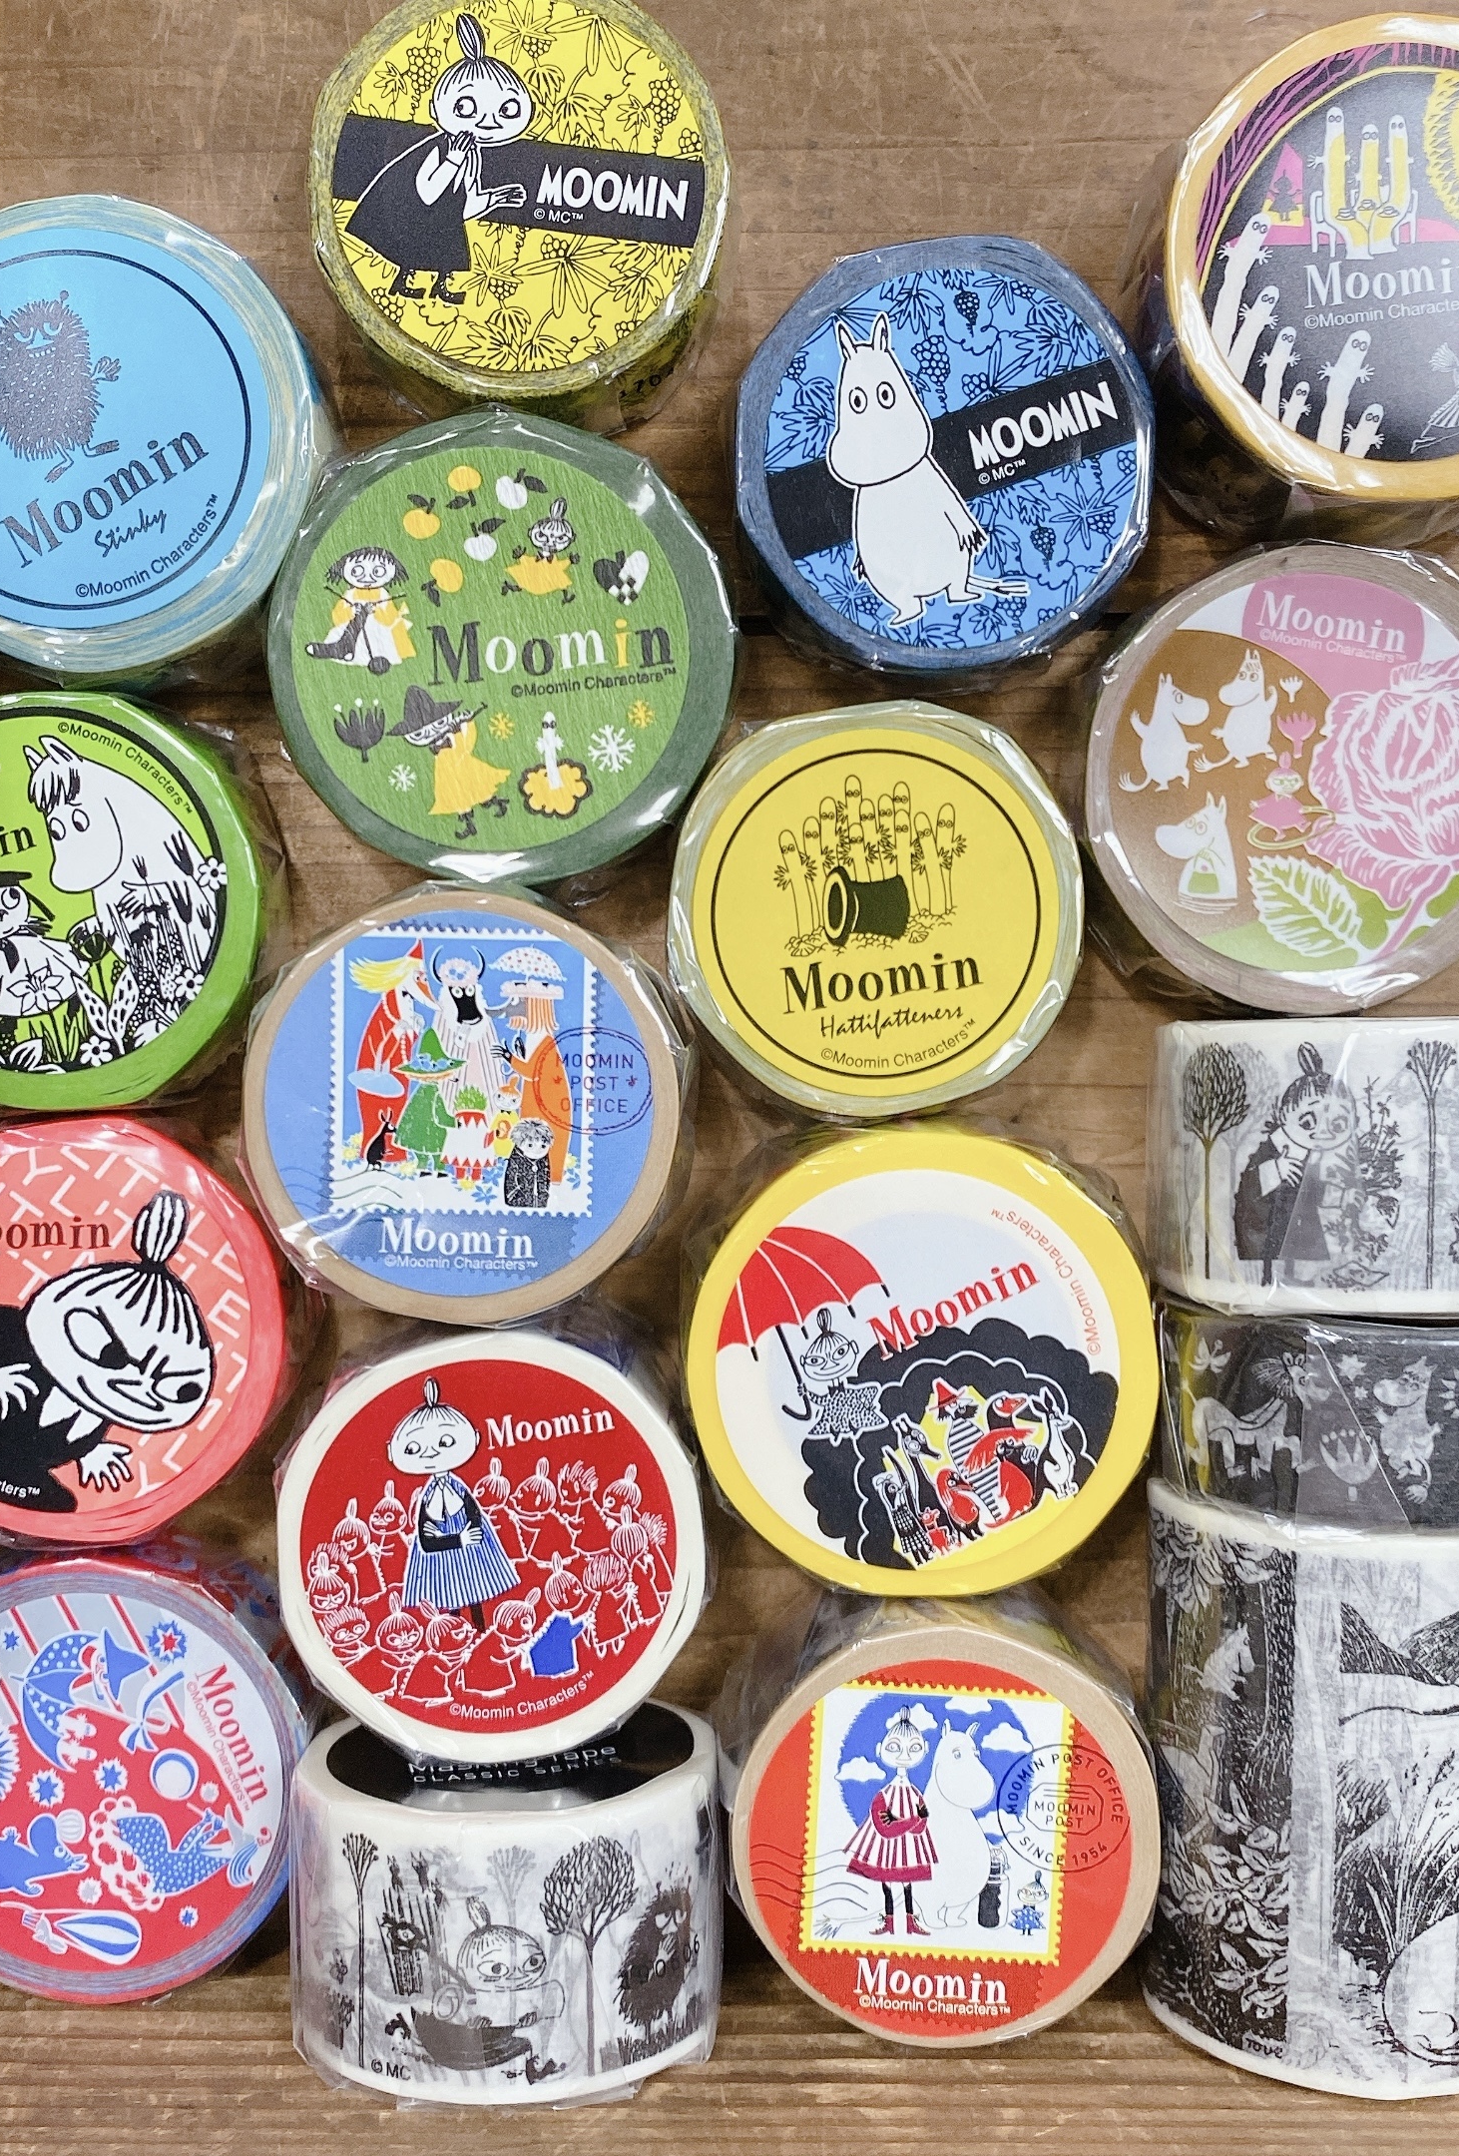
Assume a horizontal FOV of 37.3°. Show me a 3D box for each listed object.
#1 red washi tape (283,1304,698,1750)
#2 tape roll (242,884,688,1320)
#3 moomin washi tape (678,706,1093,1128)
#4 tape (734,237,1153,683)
[{"bbox_3d":[-0.027,0.053,0.260,0.049,0.030,0.049,0,90,0],"label":"red washi tape"},{"bbox_3d":[-0.031,0.003,0.263,0.050,0.024,0.050,0,90,0],"label":"tape roll"},{"bbox_3d":[0.017,-0.020,0.268,0.049,0.018,0.049,0,91,-1],"label":"moomin washi tape"},{"bbox_3d":[0.026,-0.075,0.267,0.050,0.018,0.050,0,91,-1],"label":"tape"}]

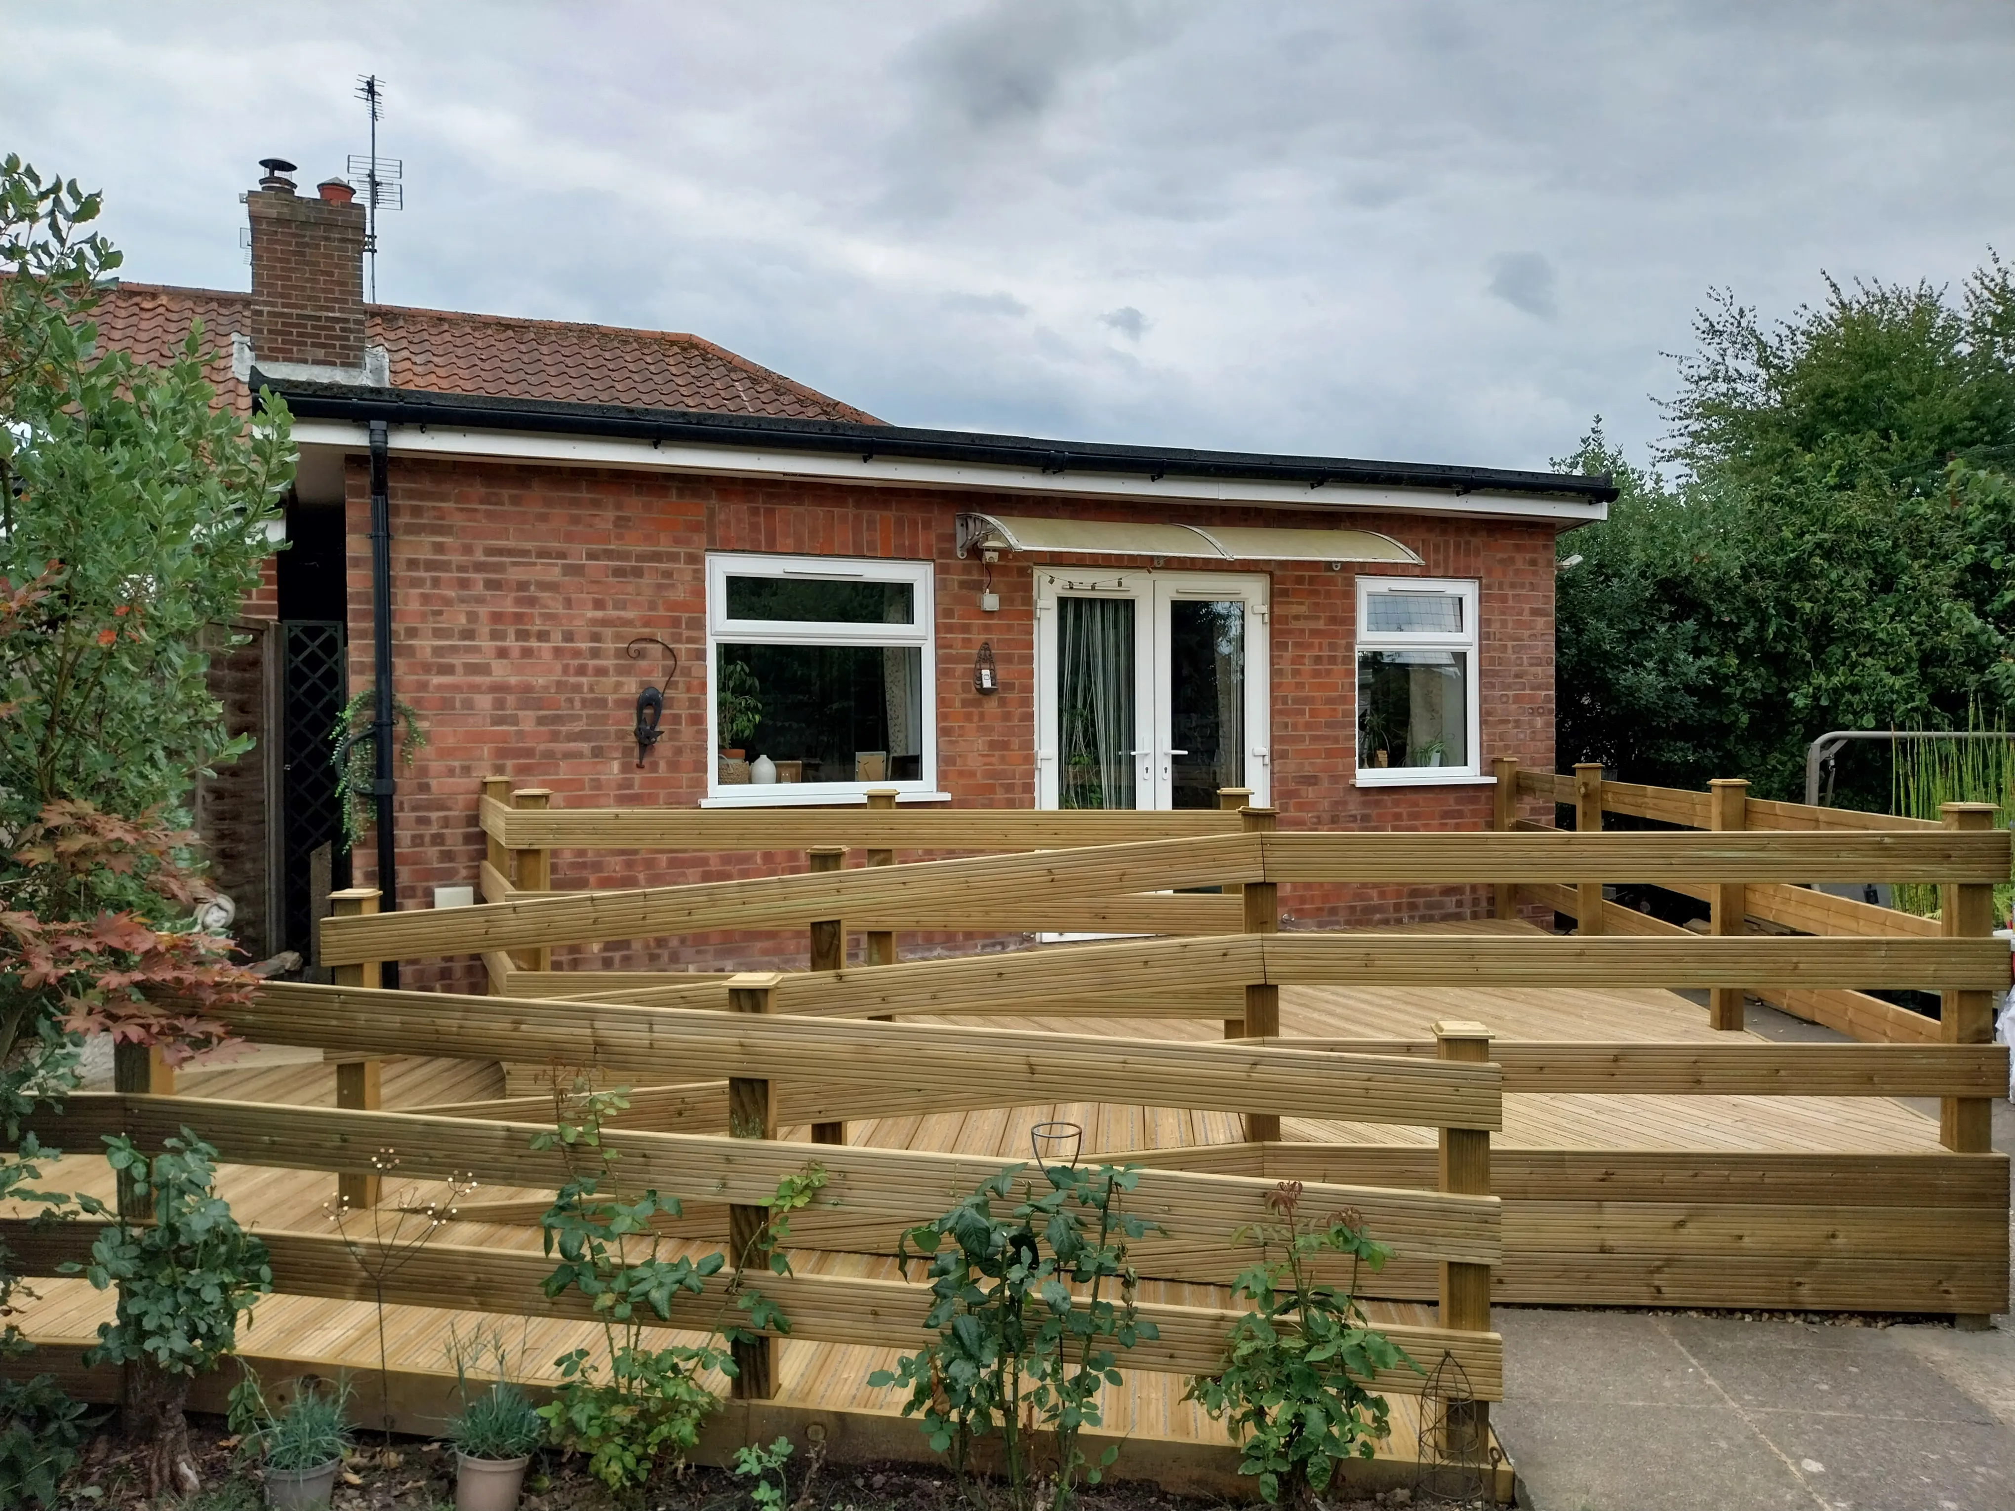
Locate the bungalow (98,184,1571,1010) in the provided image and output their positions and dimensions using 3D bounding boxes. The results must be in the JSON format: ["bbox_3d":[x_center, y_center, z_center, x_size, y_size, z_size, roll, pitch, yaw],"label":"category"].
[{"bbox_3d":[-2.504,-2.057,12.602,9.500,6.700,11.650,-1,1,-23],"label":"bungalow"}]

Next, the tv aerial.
[{"bbox_3d":[-6.044,-5.433,14.490,0.500,2.133,1.000,-1,1,-19],"label":"tv aerial"}]

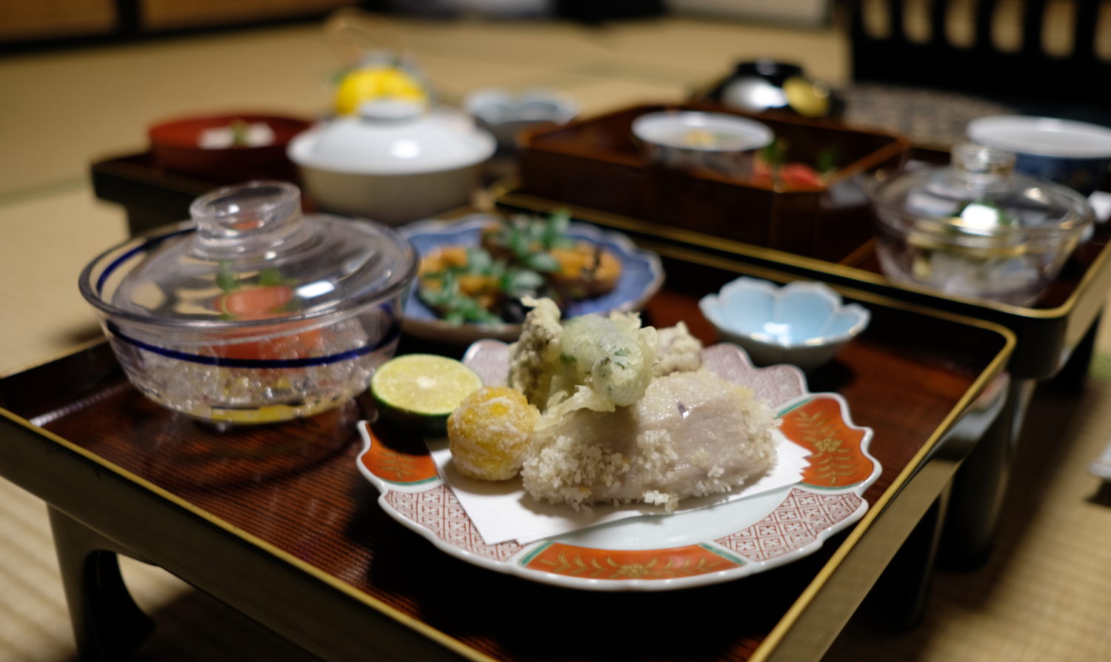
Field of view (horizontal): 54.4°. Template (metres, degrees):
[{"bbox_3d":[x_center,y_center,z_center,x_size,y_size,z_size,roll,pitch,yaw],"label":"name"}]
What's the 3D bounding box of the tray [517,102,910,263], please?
[{"bbox_3d":[0.118,-0.110,0.796,0.234,0.061,0.196,16,28,32],"label":"tray"}]

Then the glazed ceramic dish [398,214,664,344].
[{"bbox_3d":[-0.031,-0.024,0.633,0.180,0.033,0.180,0,24,0],"label":"glazed ceramic dish"}]

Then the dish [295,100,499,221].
[{"bbox_3d":[-0.117,-0.121,0.788,0.149,0.084,0.149,0,24,0],"label":"dish"}]

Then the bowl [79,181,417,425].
[{"bbox_3d":[-0.148,-0.021,0.542,0.163,0.098,0.163,0,24,0],"label":"bowl"}]

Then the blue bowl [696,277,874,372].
[{"bbox_3d":[0.119,0.002,0.572,0.091,0.036,0.091,0,24,0],"label":"blue bowl"}]

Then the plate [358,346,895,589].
[{"bbox_3d":[0.025,0.056,0.455,0.213,0.030,0.213,0,24,0],"label":"plate"}]

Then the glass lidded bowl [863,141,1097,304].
[{"bbox_3d":[0.255,-0.066,0.660,0.130,0.091,0.130,0,24,0],"label":"glass lidded bowl"}]

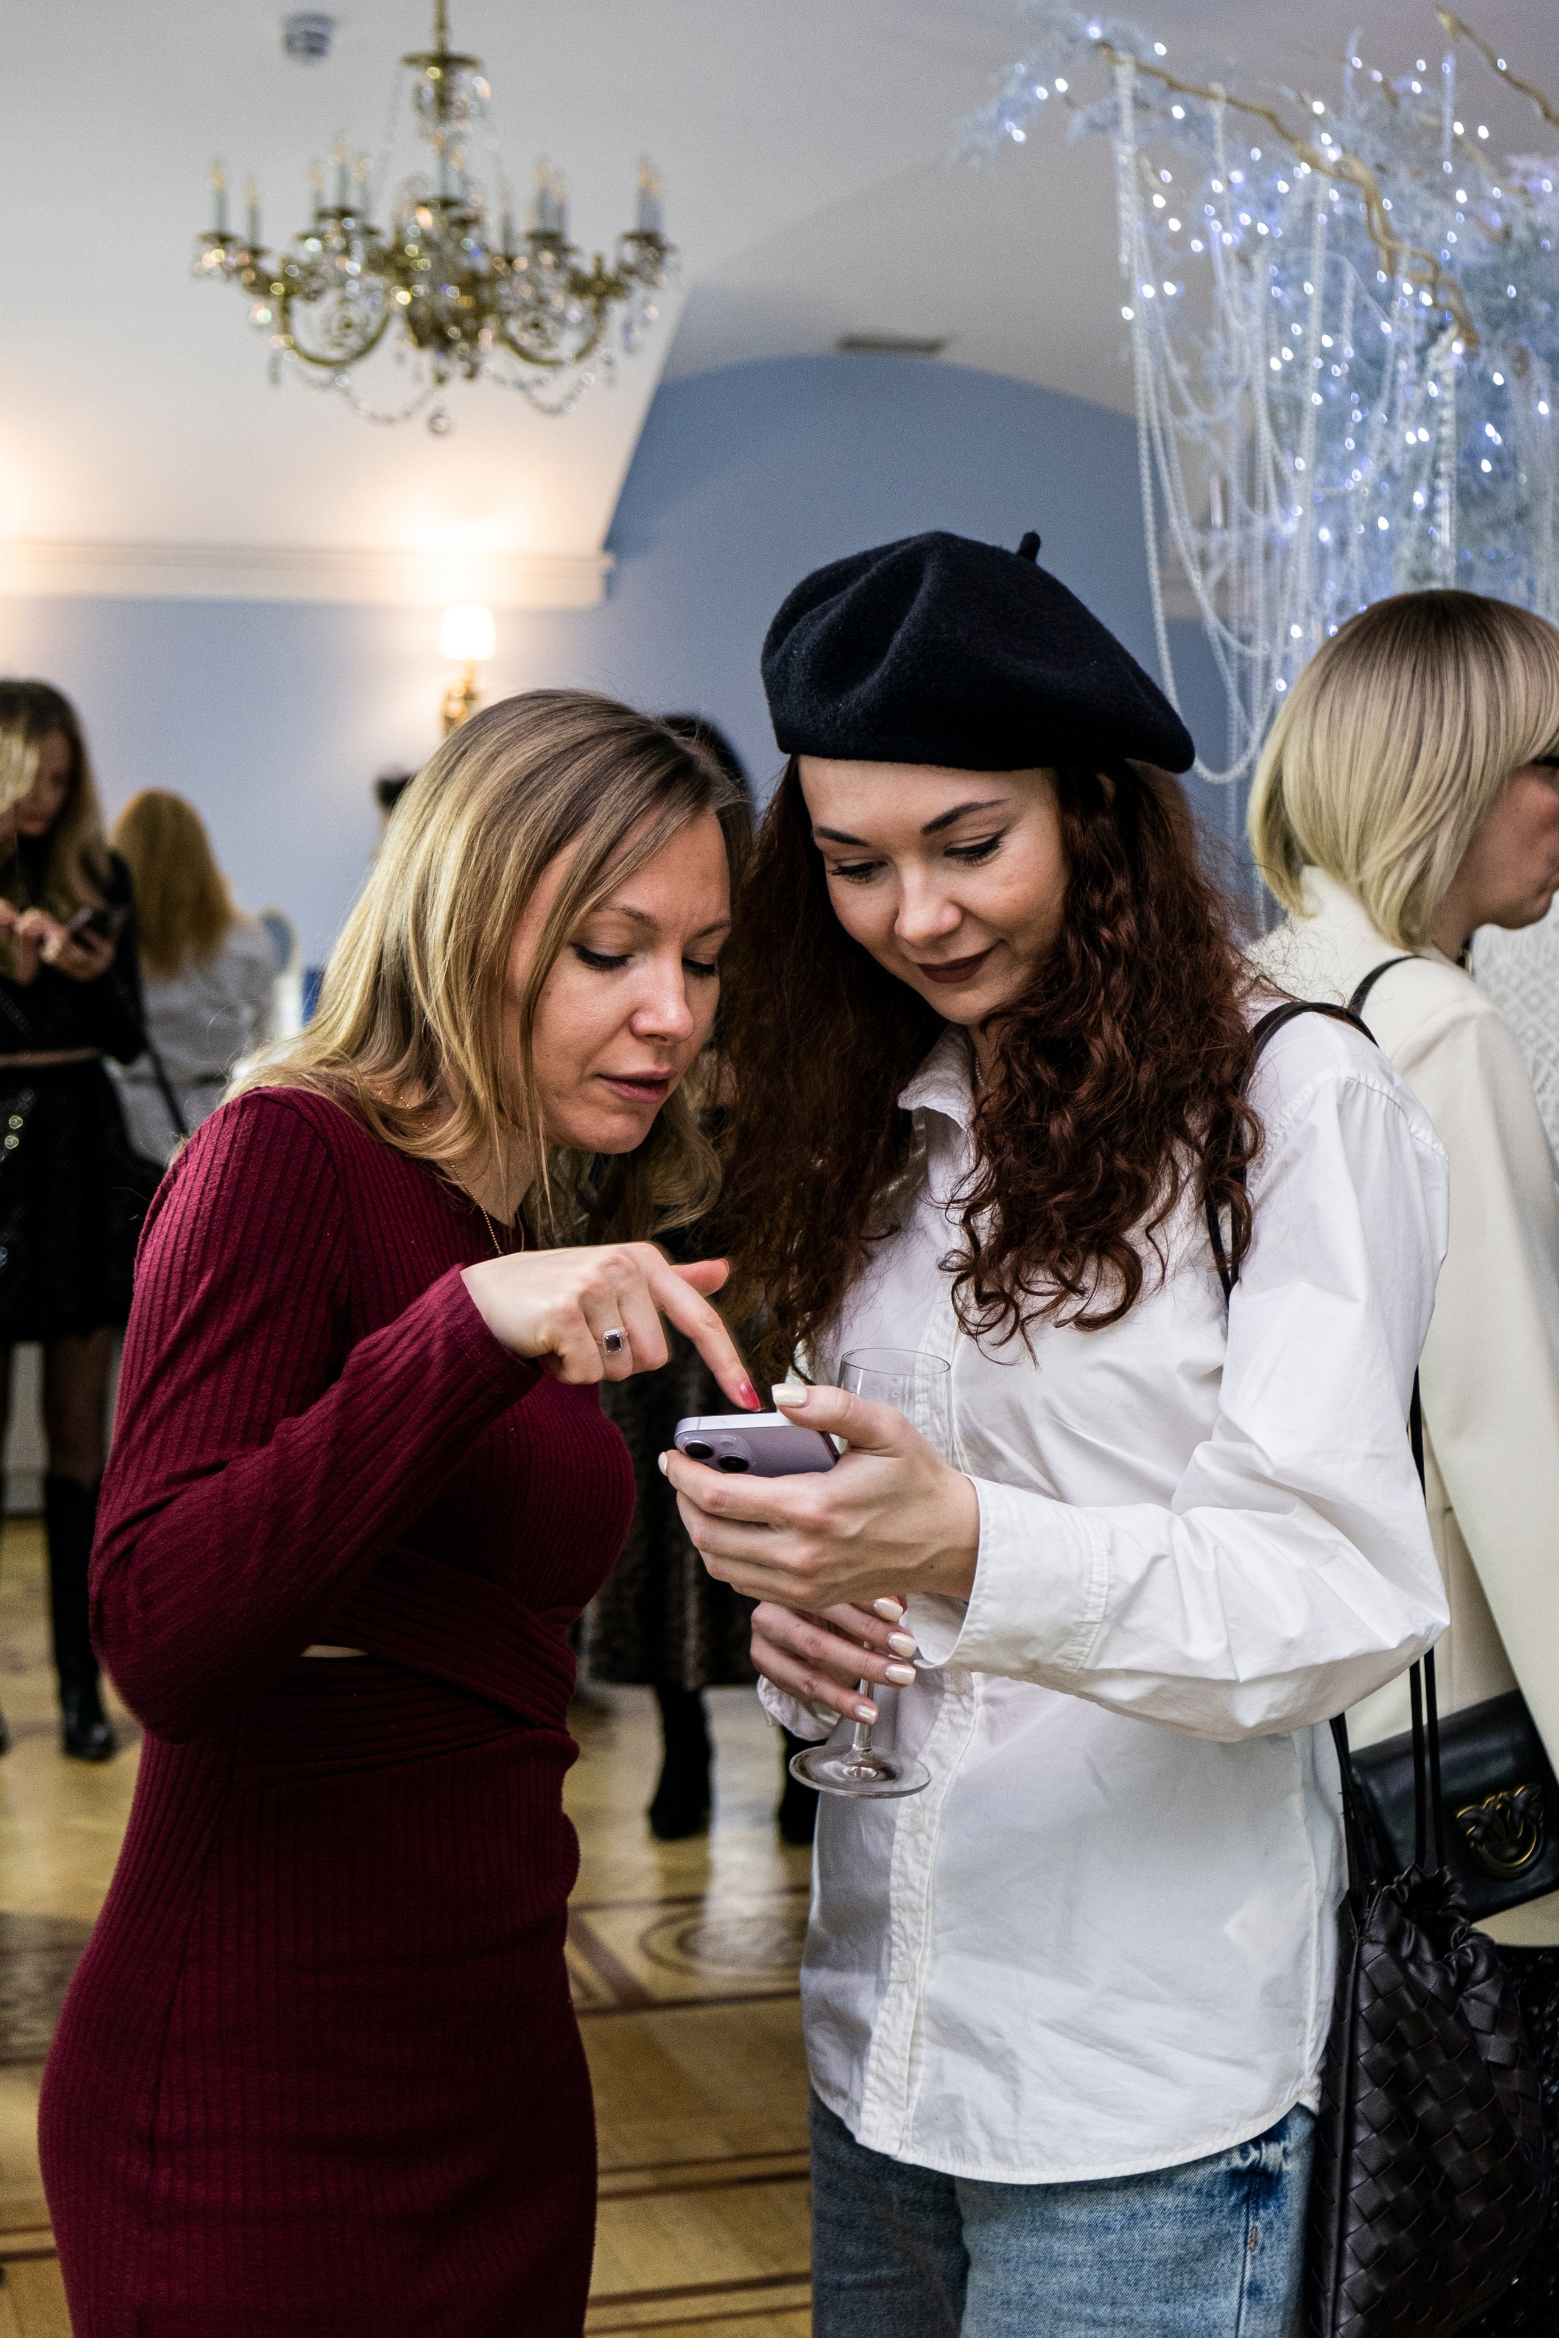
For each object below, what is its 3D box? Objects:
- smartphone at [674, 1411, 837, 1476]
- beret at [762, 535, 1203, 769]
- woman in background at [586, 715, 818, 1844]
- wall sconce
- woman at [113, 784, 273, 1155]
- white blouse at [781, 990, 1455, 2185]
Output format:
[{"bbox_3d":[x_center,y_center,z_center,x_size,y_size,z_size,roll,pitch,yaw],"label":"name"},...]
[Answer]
[{"bbox_3d":[0.004,0.161,1.684,0.071,0.008,0.147,-4,-38,18],"label":"smartphone"},{"bbox_3d":[0.112,-0.284,1.915,0.245,0.130,0.250,7,6,-1],"label":"beret"},{"bbox_3d":[-0.094,0.152,5.330,0.460,1.680,0.320,3,6,23],"label":"woman in background"},{"bbox_3d":[-0.681,-1.046,7.572,0.130,0.330,0.190,-1,6,-16],"label":"wall sconce"},{"bbox_3d":[-1.208,-0.003,7.200,0.450,1.580,0.280,0,6,-6],"label":"woman"},{"bbox_3d":[0.147,0.207,1.905,0.460,0.650,0.350,5,8,38],"label":"white blouse"}]

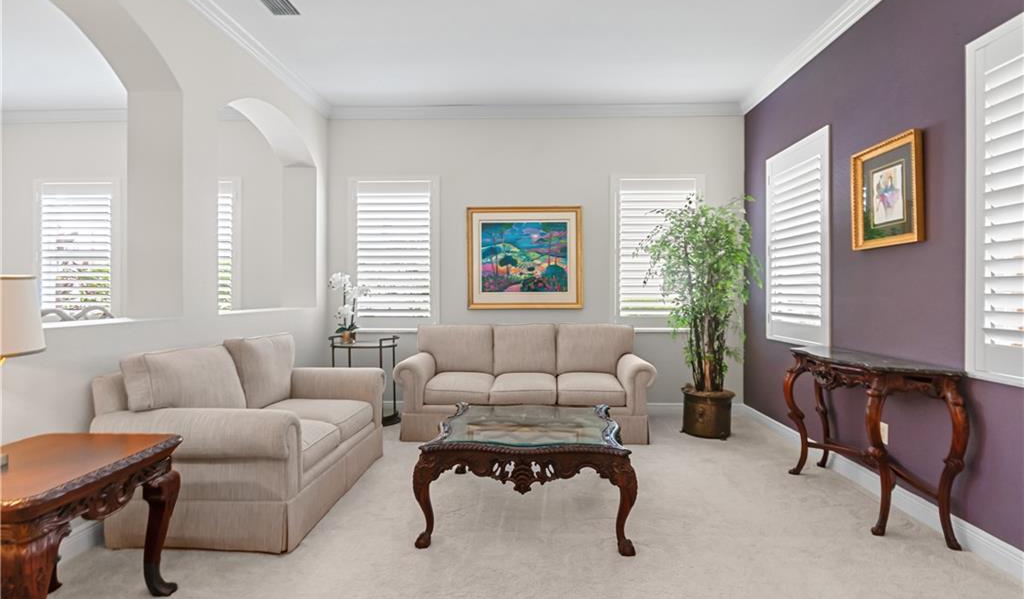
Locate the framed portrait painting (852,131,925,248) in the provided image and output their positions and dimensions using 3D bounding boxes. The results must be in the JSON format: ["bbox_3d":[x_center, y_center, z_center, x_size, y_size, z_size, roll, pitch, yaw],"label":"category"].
[{"bbox_3d":[2.213,-0.617,2.855,0.050,0.605,0.505,0,0,2],"label":"framed portrait painting"}]

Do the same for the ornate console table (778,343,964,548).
[{"bbox_3d":[1.986,0.763,2.852,0.366,0.842,1.208,0,1,2],"label":"ornate console table"}]

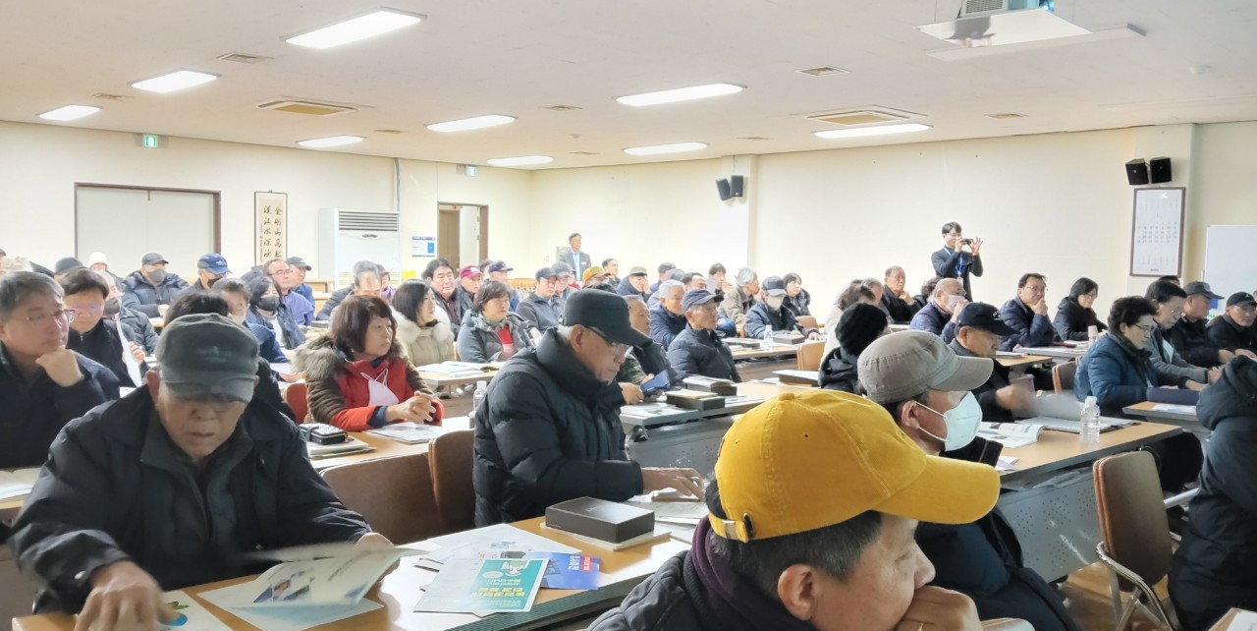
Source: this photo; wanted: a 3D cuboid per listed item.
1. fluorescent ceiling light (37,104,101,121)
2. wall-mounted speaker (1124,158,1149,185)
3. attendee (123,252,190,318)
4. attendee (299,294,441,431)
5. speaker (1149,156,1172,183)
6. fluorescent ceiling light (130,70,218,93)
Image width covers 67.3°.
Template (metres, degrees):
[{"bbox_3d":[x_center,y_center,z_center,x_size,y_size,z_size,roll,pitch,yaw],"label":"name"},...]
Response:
[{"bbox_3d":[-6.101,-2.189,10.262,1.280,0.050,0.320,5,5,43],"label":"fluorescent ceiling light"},{"bbox_3d":[5.340,-1.496,9.882,0.180,0.240,0.195,-31,22,-33],"label":"wall-mounted speaker"},{"bbox_3d":[-3.848,0.117,7.722,0.560,1.252,0.720,-2,5,-44],"label":"attendee"},{"bbox_3d":[-0.953,0.522,3.449,0.530,1.178,0.720,-2,5,-44],"label":"attendee"},{"bbox_3d":[5.075,-1.385,8.995,0.190,0.222,0.155,-3,17,39],"label":"speaker"},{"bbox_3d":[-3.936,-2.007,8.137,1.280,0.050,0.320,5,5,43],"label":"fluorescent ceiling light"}]

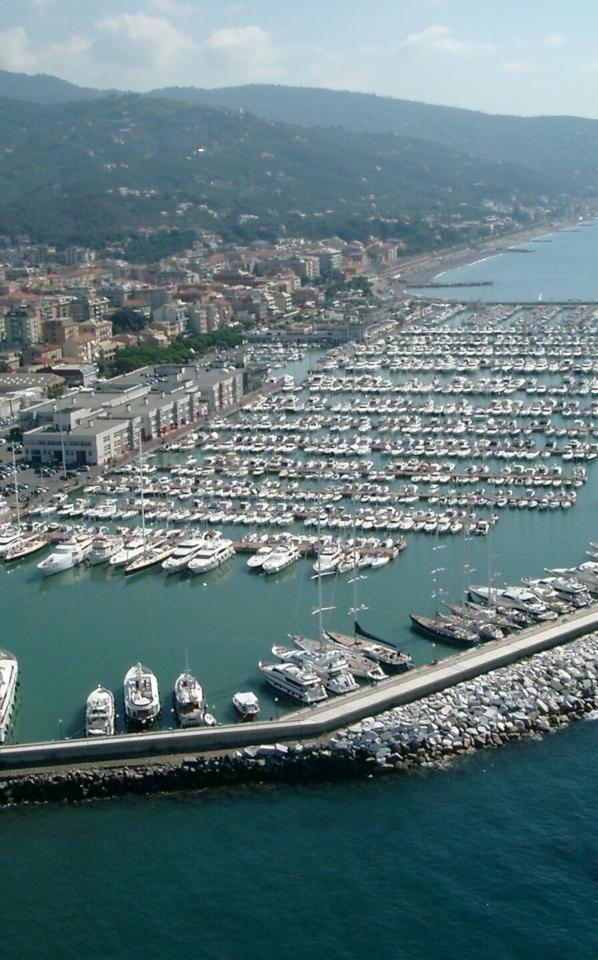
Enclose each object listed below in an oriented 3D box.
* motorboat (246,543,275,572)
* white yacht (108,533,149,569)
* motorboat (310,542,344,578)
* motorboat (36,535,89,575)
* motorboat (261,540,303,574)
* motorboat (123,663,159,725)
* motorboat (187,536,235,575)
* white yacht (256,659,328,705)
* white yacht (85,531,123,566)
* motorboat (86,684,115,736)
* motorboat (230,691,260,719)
[{"bbox_3d":[-10.570,20.150,363.190,3.900,3.400,13.300,4,14,22],"label":"motorboat"},{"bbox_3d":[-46.090,19.230,370.030,5.300,6.500,21.000,3,13,20],"label":"white yacht"},{"bbox_3d":[7.170,20.330,356.900,4.800,5.200,15.700,4,14,21],"label":"motorboat"},{"bbox_3d":[-63.290,19.650,367.240,6.500,8.000,29.000,2,13,19],"label":"motorboat"},{"bbox_3d":[-5.330,20.260,360.420,4.800,6.000,19.000,3,13,21],"label":"motorboat"},{"bbox_3d":[-30.680,40.370,265.850,6.400,9.000,19.500,-4,13,-8],"label":"motorboat"},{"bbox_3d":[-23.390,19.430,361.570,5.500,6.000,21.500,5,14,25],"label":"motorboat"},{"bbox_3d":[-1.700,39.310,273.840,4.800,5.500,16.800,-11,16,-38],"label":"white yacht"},{"bbox_3d":[-52.710,18.140,369.200,5.000,6.200,18.000,3,14,19],"label":"white yacht"},{"bbox_3d":[-37.950,43.090,260.980,5.100,5.200,18.000,-3,13,-7],"label":"motorboat"},{"bbox_3d":[-10.280,43.150,263.640,3.200,3.200,7.800,-6,13,-17],"label":"motorboat"}]

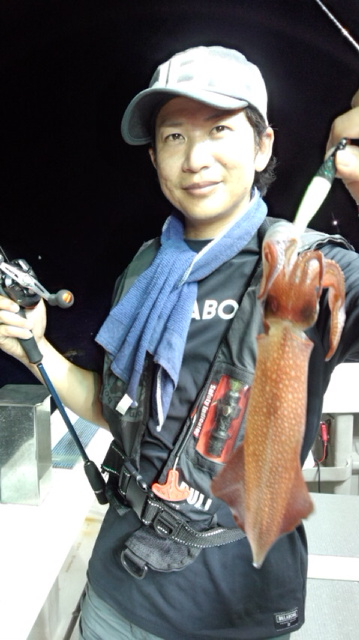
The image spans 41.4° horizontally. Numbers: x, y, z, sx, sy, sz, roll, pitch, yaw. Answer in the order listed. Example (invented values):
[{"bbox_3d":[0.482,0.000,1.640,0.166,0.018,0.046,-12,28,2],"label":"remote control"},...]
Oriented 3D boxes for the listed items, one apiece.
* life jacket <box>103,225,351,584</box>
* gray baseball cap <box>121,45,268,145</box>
[{"bbox_3d":[0.062,0.090,0.745,0.380,0.520,0.270,0,5,23],"label":"life jacket"},{"bbox_3d":[0.028,-0.317,0.672,0.180,0.145,0.265,-4,2,25],"label":"gray baseball cap"}]

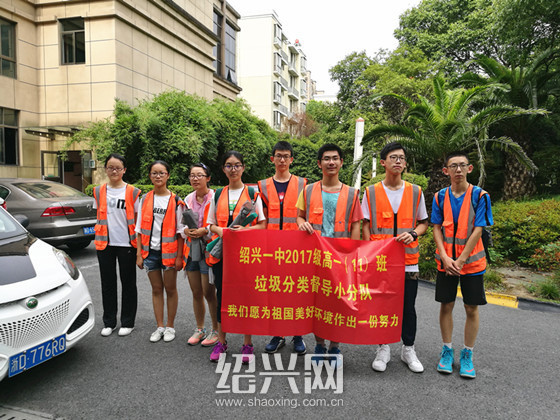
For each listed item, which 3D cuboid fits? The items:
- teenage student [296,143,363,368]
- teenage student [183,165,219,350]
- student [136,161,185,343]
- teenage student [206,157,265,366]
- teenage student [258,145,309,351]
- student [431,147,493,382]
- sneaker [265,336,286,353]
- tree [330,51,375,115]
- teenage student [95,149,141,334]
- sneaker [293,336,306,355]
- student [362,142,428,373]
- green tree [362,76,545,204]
[{"bbox_3d":[0.395,0.351,3.497,0.530,1.755,0.370,1,4,3],"label":"teenage student"},{"bbox_3d":[-0.685,0.387,3.909,0.400,1.608,0.360,1,4,12],"label":"teenage student"},{"bbox_3d":[-1.065,0.367,4.018,0.440,1.626,0.290,0,4,-5],"label":"student"},{"bbox_3d":[-0.341,0.366,3.604,0.490,1.695,0.370,1,4,7],"label":"teenage student"},{"bbox_3d":[0.038,0.310,3.750,0.470,1.795,0.330,1,4,0],"label":"teenage student"},{"bbox_3d":[1.417,0.397,3.384,0.480,1.704,0.360,2,4,21],"label":"student"},{"bbox_3d":[-0.039,1.146,3.813,0.100,0.115,0.275,2,4,25],"label":"sneaker"},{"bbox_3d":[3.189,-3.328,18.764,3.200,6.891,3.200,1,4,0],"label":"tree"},{"bbox_3d":[-1.511,0.317,4.100,0.430,1.675,0.290,0,4,-8],"label":"teenage student"},{"bbox_3d":[0.169,1.149,3.806,0.108,0.115,0.285,0,4,-7],"label":"sneaker"},{"bbox_3d":[0.926,0.356,3.454,0.500,1.765,0.340,2,4,14],"label":"student"},{"bbox_3d":[3.545,-1.082,9.087,3.800,3.288,3.700,1,4,0],"label":"green tree"}]

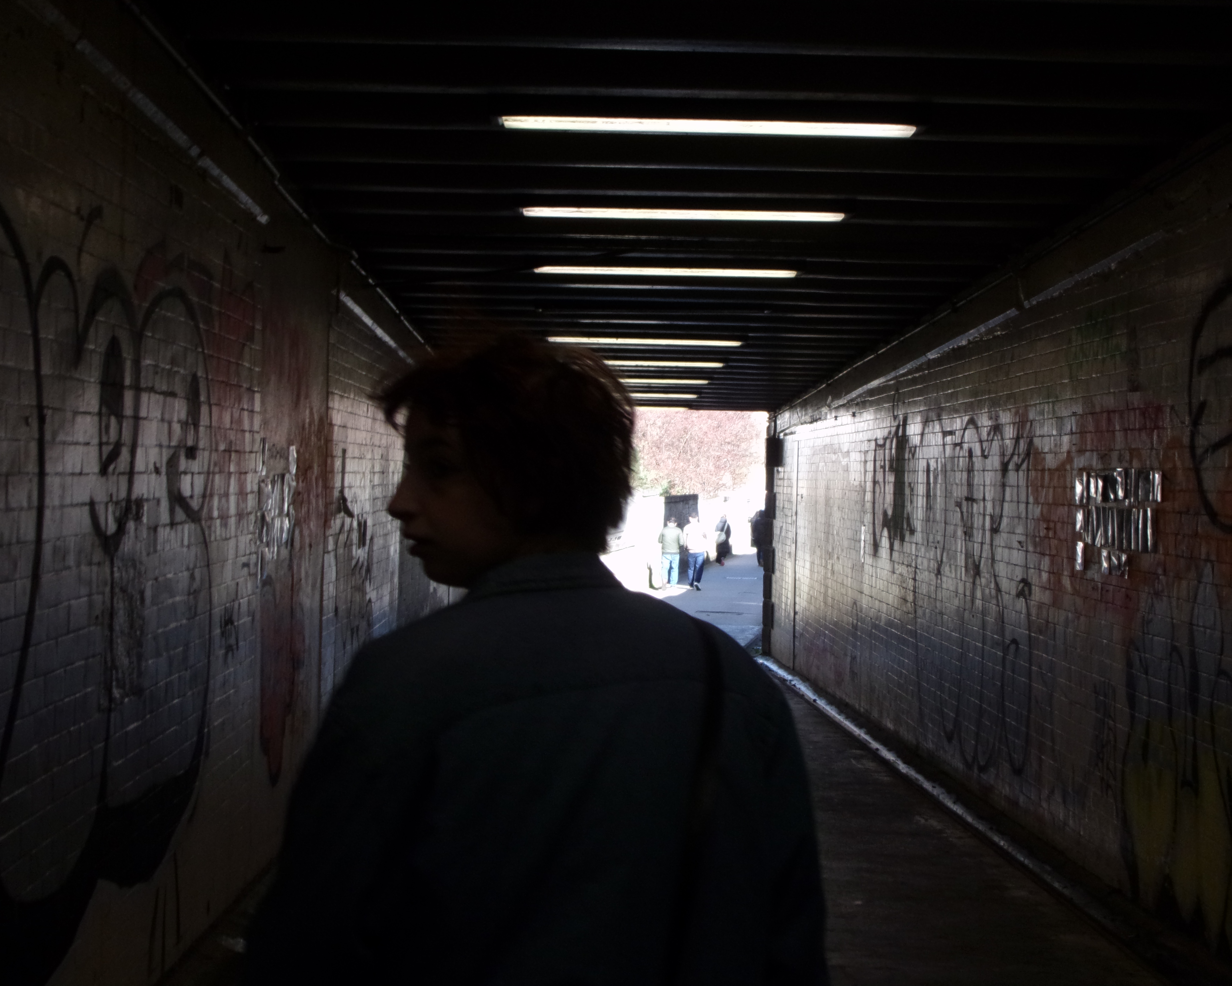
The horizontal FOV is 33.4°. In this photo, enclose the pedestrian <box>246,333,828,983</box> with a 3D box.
[{"bbox_3d":[-0.086,0.687,2.008,0.560,1.670,0.380,1,-1,-1],"label":"pedestrian"}]

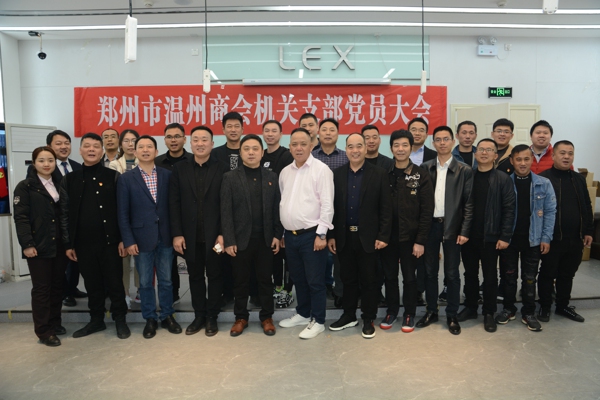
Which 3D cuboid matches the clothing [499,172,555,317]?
[{"bbox_3d":[2.014,0.411,3.526,0.480,1.304,0.290,2,6,29],"label":"clothing"}]

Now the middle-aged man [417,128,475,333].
[{"bbox_3d":[1.229,0.239,3.356,0.490,1.704,0.350,0,2,32],"label":"middle-aged man"}]

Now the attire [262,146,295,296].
[{"bbox_3d":[-0.238,0.220,3.880,0.470,1.467,0.290,-1,5,-5],"label":"attire"}]

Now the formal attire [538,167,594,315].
[{"bbox_3d":[2.464,0.385,3.698,0.500,1.385,0.310,2,5,27],"label":"formal attire"}]

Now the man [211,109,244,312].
[{"bbox_3d":[-0.649,0.088,3.906,0.500,1.857,0.330,-1,5,-7],"label":"man"}]

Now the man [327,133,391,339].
[{"bbox_3d":[0.477,0.279,3.261,0.540,1.652,0.360,0,2,20],"label":"man"}]

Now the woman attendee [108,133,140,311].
[{"bbox_3d":[-1.658,0.171,3.890,0.440,1.714,0.310,-2,5,-18],"label":"woman attendee"}]

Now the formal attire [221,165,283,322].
[{"bbox_3d":[-0.407,0.361,3.357,0.520,1.314,0.310,-1,2,-8],"label":"formal attire"}]

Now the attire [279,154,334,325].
[{"bbox_3d":[0.054,0.331,3.349,0.500,1.420,0.350,0,2,22],"label":"attire"}]

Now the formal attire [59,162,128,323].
[{"bbox_3d":[-1.791,0.362,3.437,0.550,1.347,0.330,-2,5,-24],"label":"formal attire"}]

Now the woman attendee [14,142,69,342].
[{"bbox_3d":[-2.123,0.371,3.285,0.460,1.609,0.340,-4,6,-43],"label":"woman attendee"}]

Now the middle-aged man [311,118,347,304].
[{"bbox_3d":[0.284,0.121,3.852,0.500,1.788,0.320,0,5,3],"label":"middle-aged man"}]

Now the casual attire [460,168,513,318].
[{"bbox_3d":[1.585,0.354,3.381,0.490,1.239,0.300,0,2,33],"label":"casual attire"}]

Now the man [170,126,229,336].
[{"bbox_3d":[-0.850,0.252,3.385,0.520,1.739,0.350,-1,2,-12],"label":"man"}]

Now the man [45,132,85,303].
[{"bbox_3d":[-2.334,0.181,3.914,0.500,1.703,0.330,-3,5,-27],"label":"man"}]

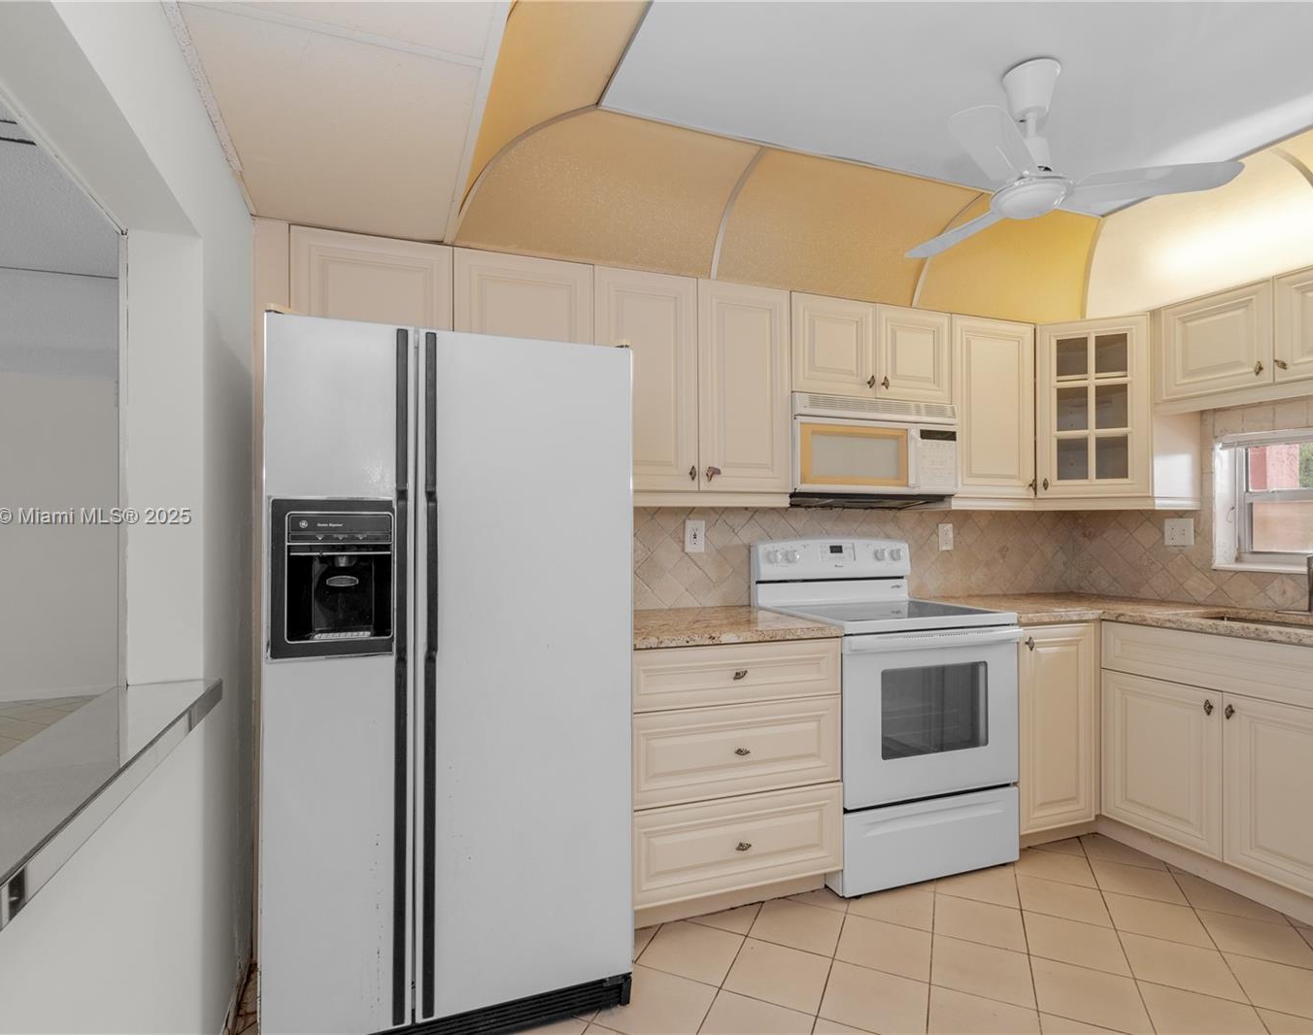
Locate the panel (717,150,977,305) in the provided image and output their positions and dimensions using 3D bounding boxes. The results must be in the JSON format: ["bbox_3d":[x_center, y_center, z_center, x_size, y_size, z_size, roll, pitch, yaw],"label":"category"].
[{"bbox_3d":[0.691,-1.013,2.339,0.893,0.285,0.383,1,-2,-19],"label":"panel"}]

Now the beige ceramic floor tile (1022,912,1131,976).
[{"bbox_3d":[1.238,1.267,1.920,0.249,0.012,0.249,-1,-2,25],"label":"beige ceramic floor tile"}]

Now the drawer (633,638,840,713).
[{"bbox_3d":[0.190,0.499,2.258,0.750,0.187,0.450,0,-2,-20],"label":"drawer"}]

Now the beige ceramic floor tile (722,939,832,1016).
[{"bbox_3d":[0.345,1.278,1.807,0.250,0.010,0.250,-1,-2,25],"label":"beige ceramic floor tile"}]

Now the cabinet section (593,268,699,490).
[{"bbox_3d":[-0.082,-0.476,2.431,0.388,0.770,0.325,0,-1,-19],"label":"cabinet section"}]

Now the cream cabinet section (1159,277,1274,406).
[{"bbox_3d":[2.275,-0.664,2.530,0.330,0.385,0.385,0,-1,-19],"label":"cream cabinet section"}]

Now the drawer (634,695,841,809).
[{"bbox_3d":[0.190,0.738,2.252,0.750,0.287,0.450,0,-2,-20],"label":"drawer"}]

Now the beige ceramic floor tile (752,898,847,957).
[{"bbox_3d":[0.453,1.283,2.037,0.250,0.010,0.250,-1,-2,25],"label":"beige ceramic floor tile"}]

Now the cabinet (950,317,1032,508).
[{"bbox_3d":[1.415,-0.440,2.974,0.460,0.825,0.350,1,-2,-19],"label":"cabinet"}]

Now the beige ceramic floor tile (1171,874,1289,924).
[{"bbox_3d":[1.933,1.292,2.198,0.252,0.010,0.252,-1,-2,25],"label":"beige ceramic floor tile"}]

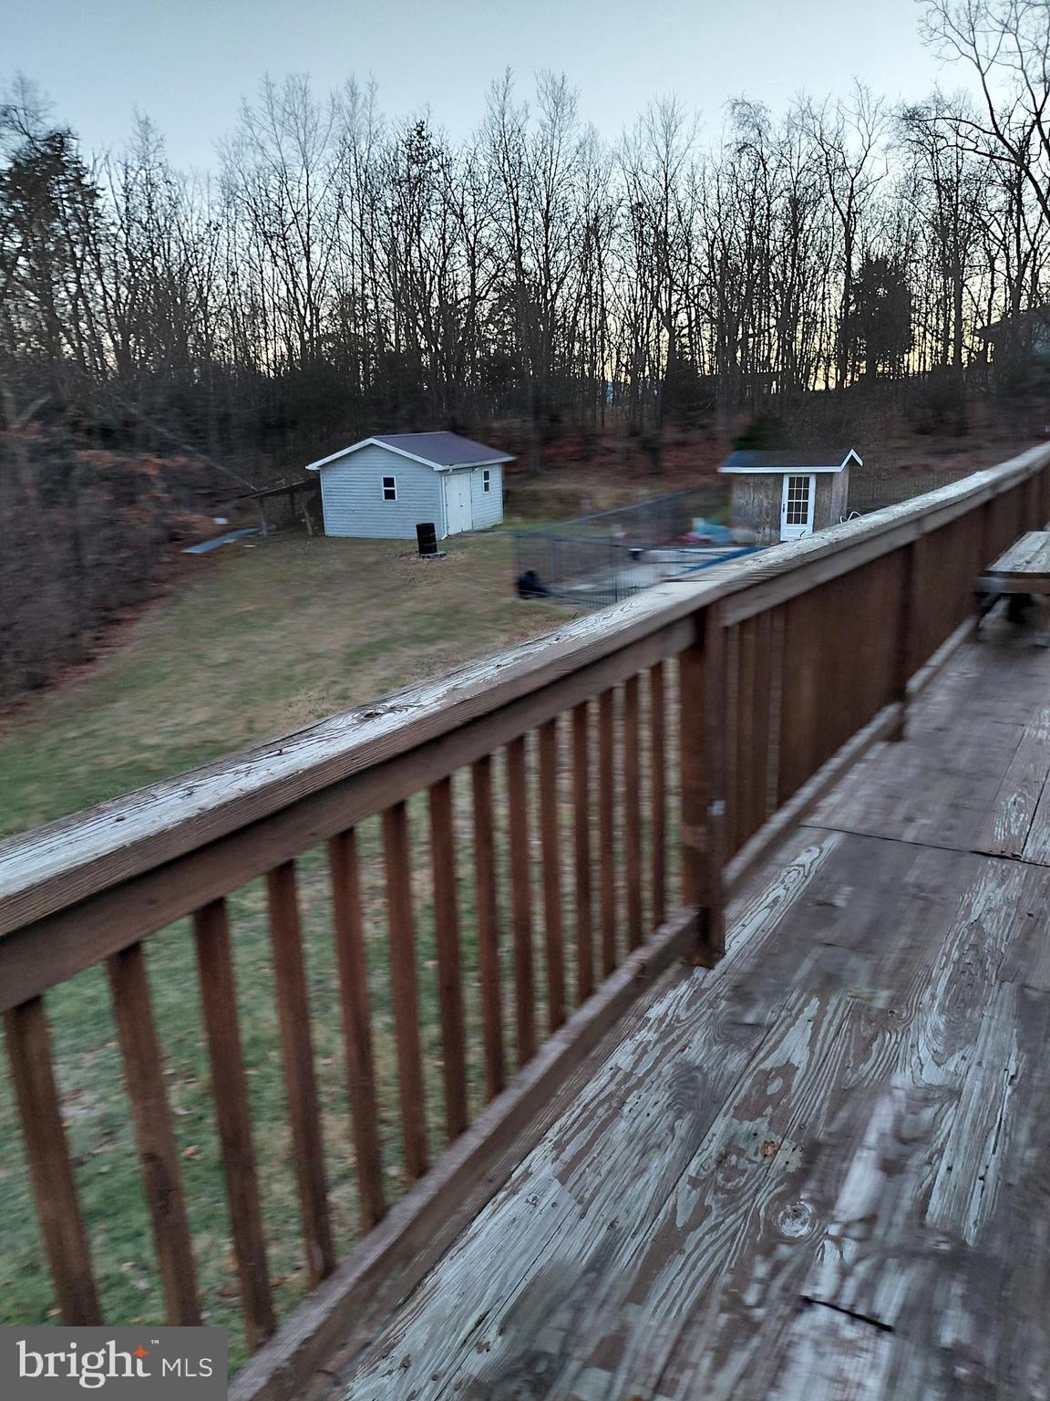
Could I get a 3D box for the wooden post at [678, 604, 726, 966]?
[{"bbox_3d":[0.462,0.234,2.613,0.089,0.987,0.089,8,18,30],"label":"wooden post"}]

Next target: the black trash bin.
[{"bbox_3d":[-3.088,-5.080,31.900,0.590,0.880,0.590,-2,16,0],"label":"black trash bin"}]

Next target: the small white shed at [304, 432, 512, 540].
[{"bbox_3d":[-4.065,-8.068,37.576,5.610,3.481,5.731,5,17,24],"label":"small white shed"}]

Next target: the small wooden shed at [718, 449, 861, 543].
[{"bbox_3d":[8.324,-6.458,31.739,3.696,2.667,3.043,7,18,28],"label":"small wooden shed"}]

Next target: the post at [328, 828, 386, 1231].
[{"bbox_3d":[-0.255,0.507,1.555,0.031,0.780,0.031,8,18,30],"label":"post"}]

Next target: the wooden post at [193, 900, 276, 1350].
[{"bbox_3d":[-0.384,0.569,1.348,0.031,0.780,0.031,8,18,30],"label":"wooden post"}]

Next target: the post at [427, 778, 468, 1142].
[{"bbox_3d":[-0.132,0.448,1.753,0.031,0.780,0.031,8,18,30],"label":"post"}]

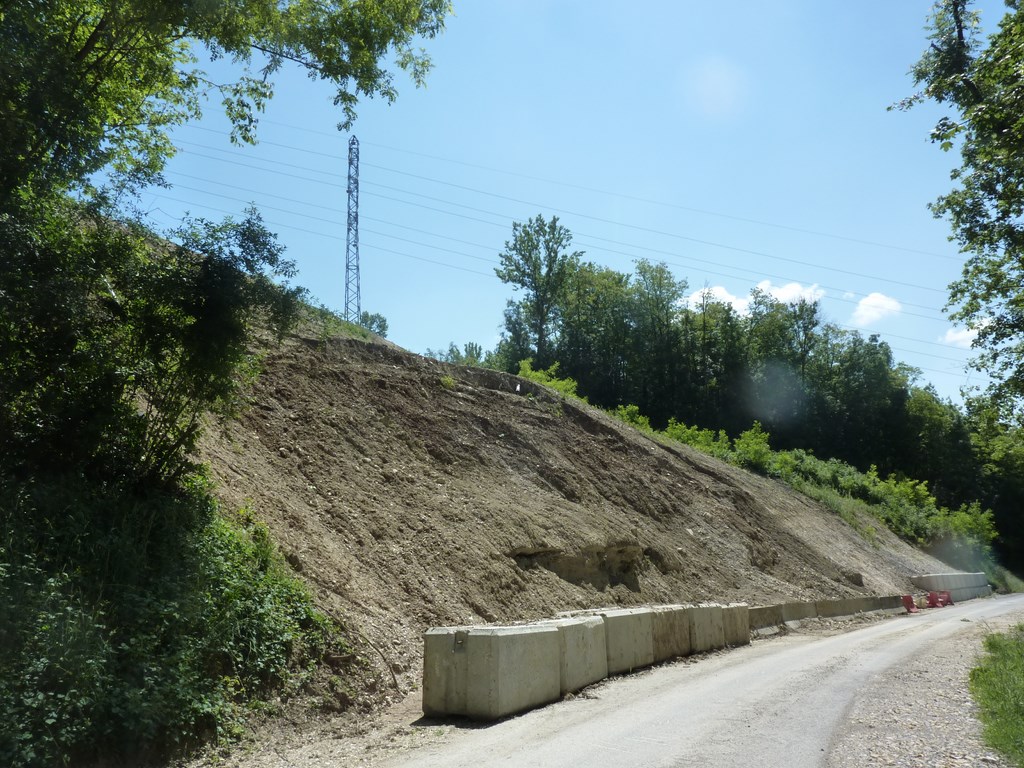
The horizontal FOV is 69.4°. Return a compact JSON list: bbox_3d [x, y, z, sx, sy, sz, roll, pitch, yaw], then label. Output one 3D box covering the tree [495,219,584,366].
[{"bbox_3d":[2.150,-6.775,60.000,6.926,13.955,6.926,-1,-15,0],"label":"tree"}]

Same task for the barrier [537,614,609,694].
[{"bbox_3d":[0.738,4.367,12.072,0.999,0.970,1.940,-8,-17,26],"label":"barrier"}]

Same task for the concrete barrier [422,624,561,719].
[{"bbox_3d":[-0.229,3.766,9.897,1.048,0.970,1.891,-9,-17,28],"label":"concrete barrier"}]

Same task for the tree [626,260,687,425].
[{"bbox_3d":[12.115,-2.892,62.000,4.880,14.924,4.880,-1,-15,0],"label":"tree"}]

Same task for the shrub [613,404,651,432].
[{"bbox_3d":[8.241,2.379,51.000,2.542,1.931,2.542,-1,-15,0],"label":"shrub"}]

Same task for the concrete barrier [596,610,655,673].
[{"bbox_3d":[1.770,4.729,13.730,0.999,0.970,1.940,-11,-18,32],"label":"concrete barrier"}]

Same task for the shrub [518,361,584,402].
[{"bbox_3d":[2.564,-0.227,48.000,4.407,2.596,3.085,-1,-15,0],"label":"shrub"}]

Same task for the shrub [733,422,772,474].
[{"bbox_3d":[18.212,4.884,56.000,2.938,3.938,2.938,-1,-15,0],"label":"shrub"}]

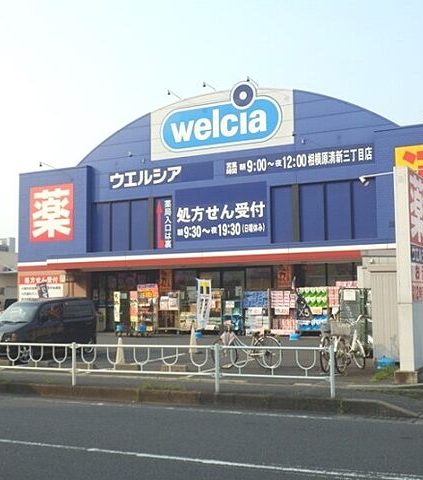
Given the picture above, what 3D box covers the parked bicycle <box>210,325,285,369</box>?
[{"bbox_3d":[0.766,2.292,17.727,1.770,1.000,0.570,-3,-5,32],"label":"parked bicycle"}]

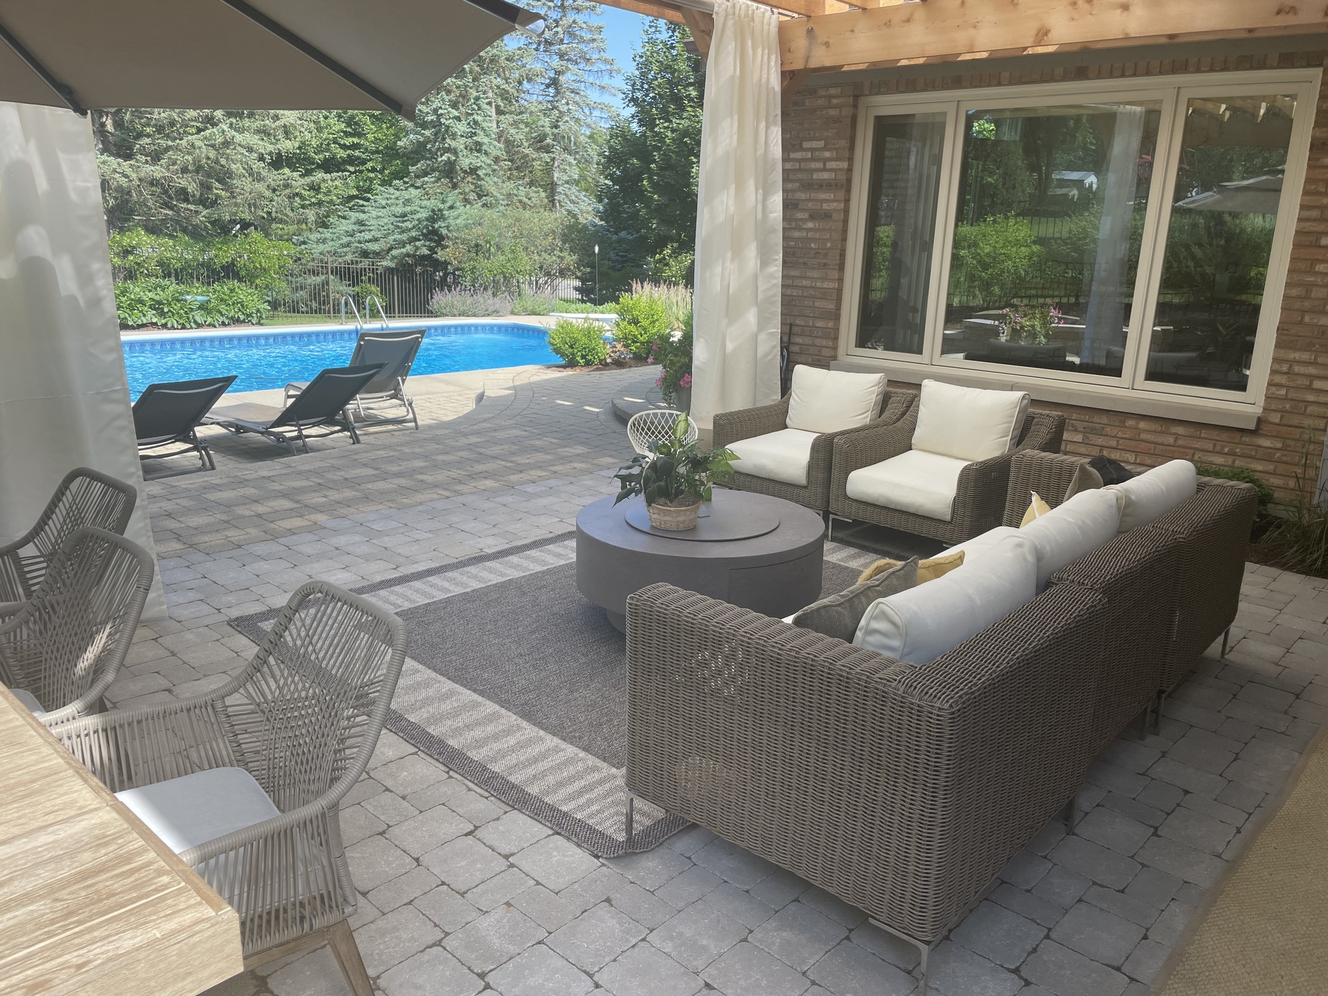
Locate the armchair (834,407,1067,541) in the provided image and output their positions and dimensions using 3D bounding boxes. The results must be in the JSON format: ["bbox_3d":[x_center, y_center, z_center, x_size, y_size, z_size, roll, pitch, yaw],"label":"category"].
[{"bbox_3d":[1.473,-0.107,5.214,0.790,0.720,0.860,16,21,42],"label":"armchair"}]

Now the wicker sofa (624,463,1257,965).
[{"bbox_3d":[1.045,0.377,3.180,0.890,0.740,2.520,14,20,39],"label":"wicker sofa"}]

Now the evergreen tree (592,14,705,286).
[{"bbox_3d":[-0.185,-8.056,23.720,3.200,7.000,3.200,2,15,0],"label":"evergreen tree"}]

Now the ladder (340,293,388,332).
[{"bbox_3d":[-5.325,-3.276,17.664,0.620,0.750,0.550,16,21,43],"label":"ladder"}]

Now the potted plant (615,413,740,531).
[{"bbox_3d":[0.050,-0.110,3.803,0.460,0.440,0.440,2,15,0],"label":"potted plant"}]

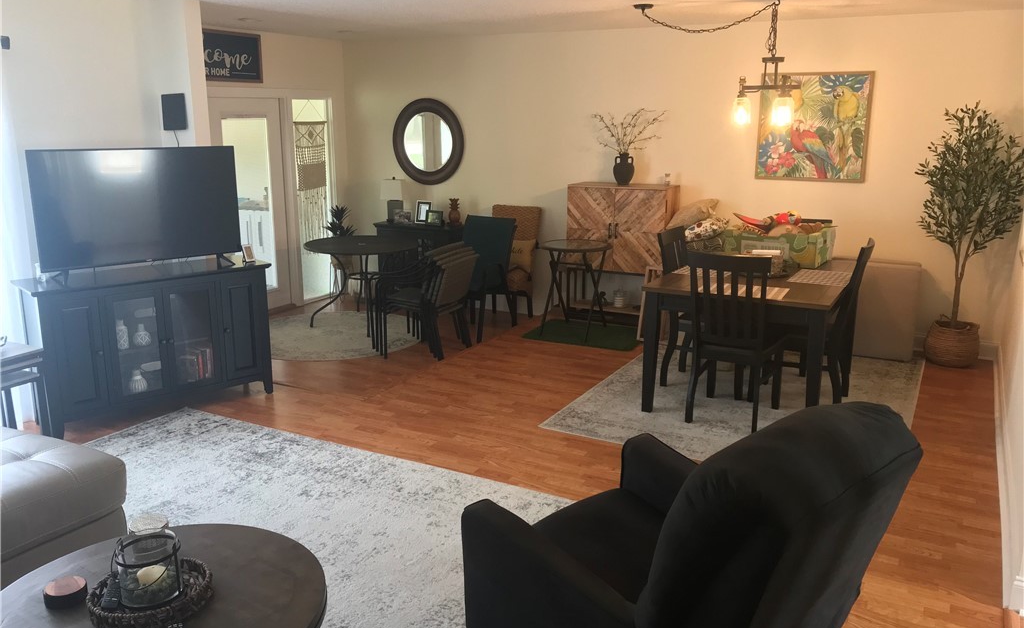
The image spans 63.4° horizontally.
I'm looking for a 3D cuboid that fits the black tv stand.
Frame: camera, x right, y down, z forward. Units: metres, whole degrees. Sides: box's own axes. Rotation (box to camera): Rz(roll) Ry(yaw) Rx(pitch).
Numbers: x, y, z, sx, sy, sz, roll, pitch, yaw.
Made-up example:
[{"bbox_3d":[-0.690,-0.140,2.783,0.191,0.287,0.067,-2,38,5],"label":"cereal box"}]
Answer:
[{"bbox_3d":[-2.154,0.157,5.029,1.320,0.830,0.465,-11,18,-38],"label":"black tv stand"}]

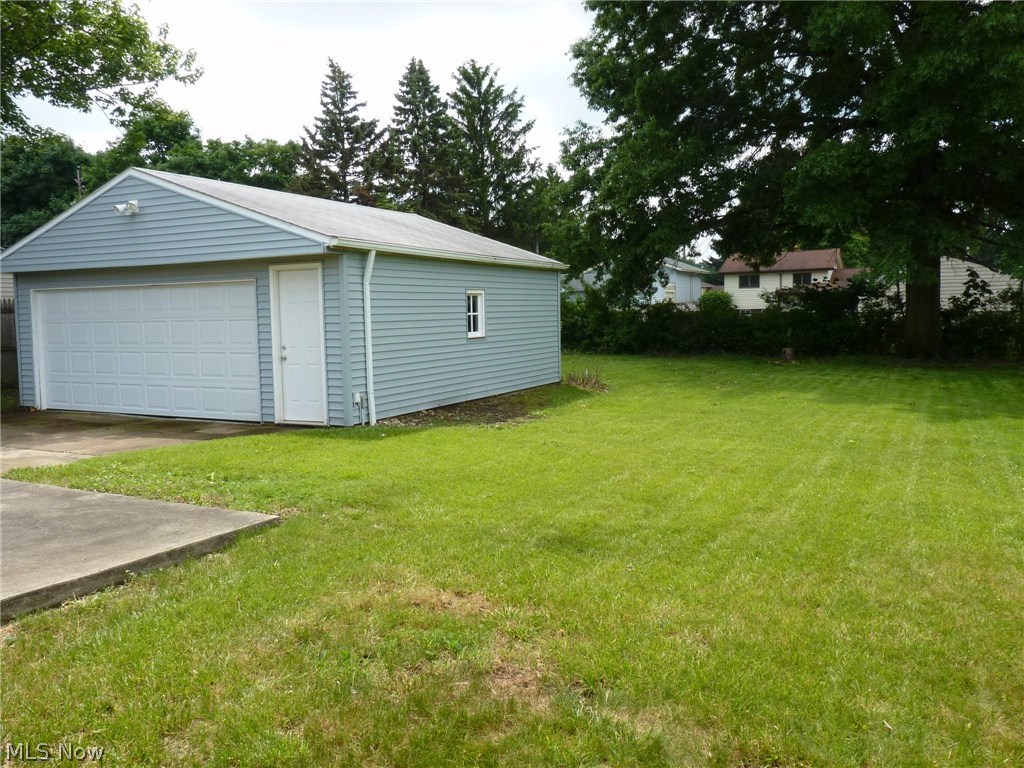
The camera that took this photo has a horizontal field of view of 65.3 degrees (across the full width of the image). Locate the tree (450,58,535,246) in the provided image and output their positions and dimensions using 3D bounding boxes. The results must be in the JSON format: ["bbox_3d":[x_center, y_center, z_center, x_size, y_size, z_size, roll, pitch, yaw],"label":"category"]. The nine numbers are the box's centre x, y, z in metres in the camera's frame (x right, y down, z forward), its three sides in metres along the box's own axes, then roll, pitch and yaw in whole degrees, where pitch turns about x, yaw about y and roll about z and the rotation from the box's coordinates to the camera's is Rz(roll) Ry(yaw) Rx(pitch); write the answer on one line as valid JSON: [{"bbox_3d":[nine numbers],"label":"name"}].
[{"bbox_3d":[-0.887,-7.897,35.278,4.800,12.483,4.800,2,6,27],"label":"tree"}]

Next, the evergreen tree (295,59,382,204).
[{"bbox_3d":[-8.088,-8.496,37.795,4.700,13.486,4.700,2,6,27],"label":"evergreen tree"}]

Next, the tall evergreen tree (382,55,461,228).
[{"bbox_3d":[-4.069,-8.159,36.283,4.500,12.940,4.500,2,6,27],"label":"tall evergreen tree"}]

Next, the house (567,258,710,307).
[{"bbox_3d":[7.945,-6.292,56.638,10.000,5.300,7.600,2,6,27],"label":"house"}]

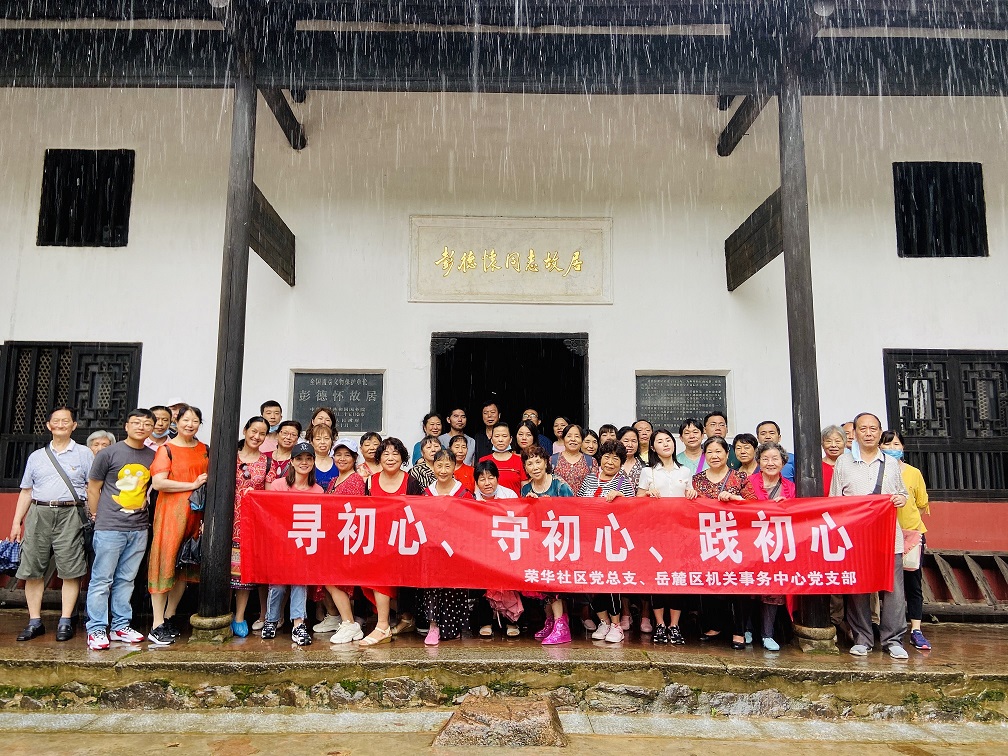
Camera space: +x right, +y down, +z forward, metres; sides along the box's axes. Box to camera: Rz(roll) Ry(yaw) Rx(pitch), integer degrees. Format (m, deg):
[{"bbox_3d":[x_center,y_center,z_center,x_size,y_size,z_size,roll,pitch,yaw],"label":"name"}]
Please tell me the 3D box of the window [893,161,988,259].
[{"bbox_3d":[4.345,-1.674,7.535,0.890,0.990,0.090,1,-8,-1],"label":"window"}]

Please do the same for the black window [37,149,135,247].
[{"bbox_3d":[-4.109,-1.774,7.451,0.880,0.990,0.090,1,-8,-1],"label":"black window"}]

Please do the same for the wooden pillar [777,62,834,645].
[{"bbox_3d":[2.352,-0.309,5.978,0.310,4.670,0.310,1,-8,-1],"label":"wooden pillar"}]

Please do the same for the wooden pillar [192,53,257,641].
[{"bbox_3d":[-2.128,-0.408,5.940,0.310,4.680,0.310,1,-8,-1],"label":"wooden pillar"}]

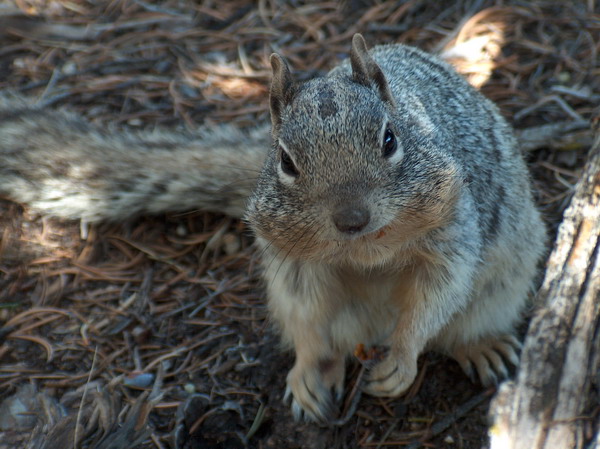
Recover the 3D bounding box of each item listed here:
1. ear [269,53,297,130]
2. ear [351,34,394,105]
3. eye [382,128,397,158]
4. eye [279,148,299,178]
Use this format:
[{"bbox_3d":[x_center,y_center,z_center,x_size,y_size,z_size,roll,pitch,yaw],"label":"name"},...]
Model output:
[{"bbox_3d":[-0.006,-0.050,1.034,0.008,0.026,0.013,-14,21,-35],"label":"ear"},{"bbox_3d":[0.027,-0.058,1.034,0.008,0.026,0.013,-14,21,37],"label":"ear"},{"bbox_3d":[0.033,-0.030,1.020,0.005,0.011,0.010,12,43,29],"label":"eye"},{"bbox_3d":[-0.004,-0.023,1.020,0.005,0.011,0.010,-36,43,-29],"label":"eye"}]

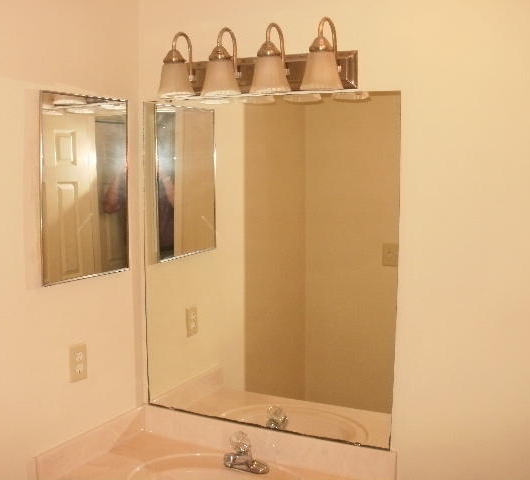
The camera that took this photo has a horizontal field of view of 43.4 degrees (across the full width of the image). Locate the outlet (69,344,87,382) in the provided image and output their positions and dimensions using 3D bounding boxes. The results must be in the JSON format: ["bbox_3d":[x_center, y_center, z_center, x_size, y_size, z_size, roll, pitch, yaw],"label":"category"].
[{"bbox_3d":[-0.588,0.391,2.100,0.009,0.115,0.071,4,8,27],"label":"outlet"}]

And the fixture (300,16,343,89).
[{"bbox_3d":[0.169,-0.524,1.855,0.120,0.209,0.158,4,8,27],"label":"fixture"}]

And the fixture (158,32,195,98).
[{"bbox_3d":[-0.272,-0.553,2.082,0.120,0.209,0.158,4,8,27],"label":"fixture"}]

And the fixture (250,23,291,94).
[{"bbox_3d":[0.022,-0.533,1.931,0.120,0.209,0.158,4,8,27],"label":"fixture"}]

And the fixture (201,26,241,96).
[{"bbox_3d":[-0.125,-0.543,2.006,0.120,0.209,0.158,4,8,27],"label":"fixture"}]

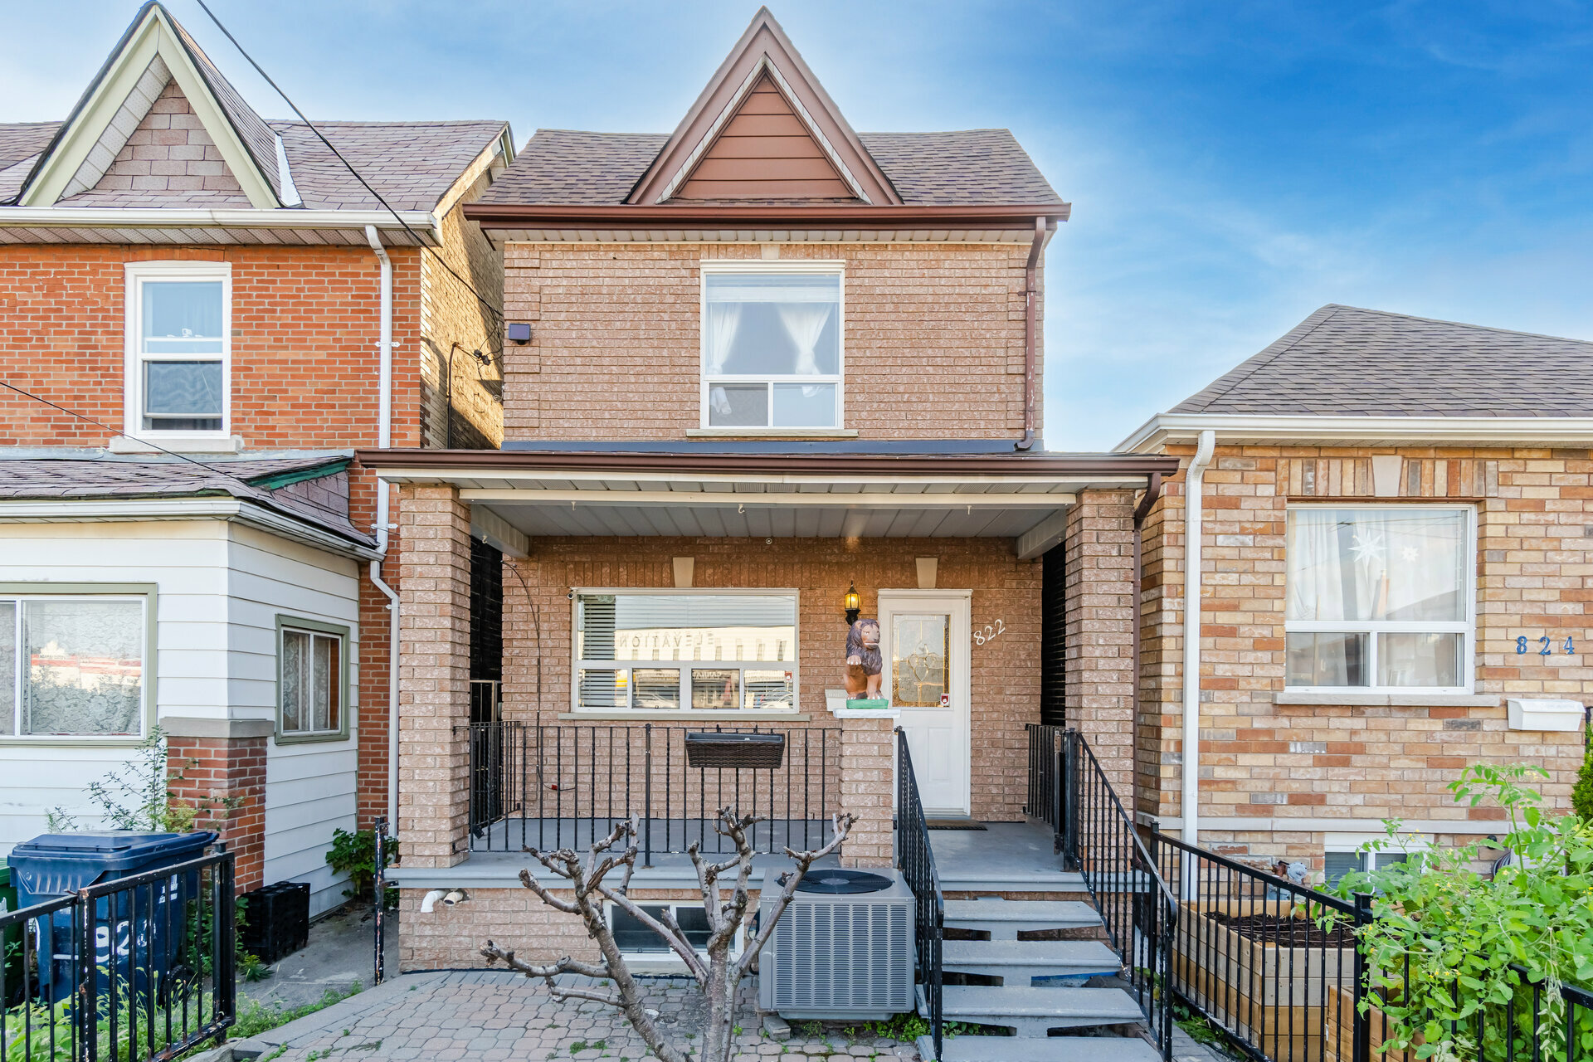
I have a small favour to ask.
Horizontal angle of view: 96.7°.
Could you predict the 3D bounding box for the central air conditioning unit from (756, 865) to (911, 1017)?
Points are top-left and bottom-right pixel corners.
[{"bbox_3d":[0.220,2.370,4.130,0.820,0.660,0.740,0,-4,0],"label":"central air conditioning unit"}]

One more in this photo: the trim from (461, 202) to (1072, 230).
[{"bbox_3d":[-0.260,-2.840,6.400,5.500,0.240,0.180,0,0,0],"label":"trim"}]

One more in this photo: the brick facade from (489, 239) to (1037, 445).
[{"bbox_3d":[-0.250,-1.780,6.720,5.070,1.920,0.220,0,0,0],"label":"brick facade"}]

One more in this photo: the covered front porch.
[{"bbox_3d":[-0.200,1.120,5.450,5.120,3.900,2.250,0,-4,0],"label":"covered front porch"}]

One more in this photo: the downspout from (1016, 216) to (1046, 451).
[{"bbox_3d":[2.150,-1.810,6.500,0.270,2.170,0.270,0,0,0],"label":"downspout"}]

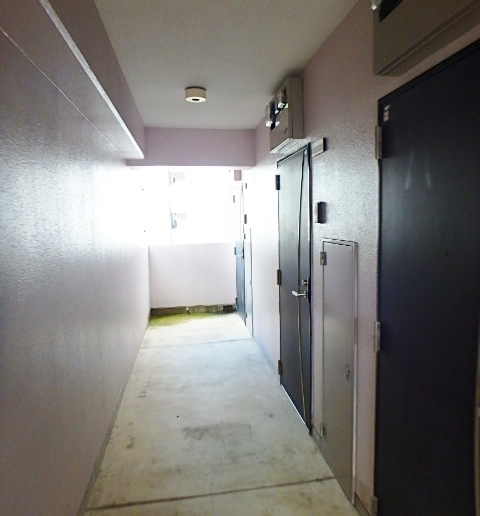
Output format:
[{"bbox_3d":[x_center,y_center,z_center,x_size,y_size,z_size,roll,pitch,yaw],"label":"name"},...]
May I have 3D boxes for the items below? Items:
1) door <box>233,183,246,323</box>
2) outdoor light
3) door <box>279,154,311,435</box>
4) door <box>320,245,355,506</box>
[{"bbox_3d":[-0.002,-0.073,5.806,0.055,1.958,0.855,-2,6,-8],"label":"door"},{"bbox_3d":[-0.331,-1.228,2.919,0.158,0.075,0.158,-2,6,-8],"label":"outdoor light"},{"bbox_3d":[0.416,0.196,3.026,0.055,1.958,0.818,-2,6,-8],"label":"door"},{"bbox_3d":[0.550,0.582,2.192,0.050,1.350,0.458,-2,6,-8],"label":"door"}]

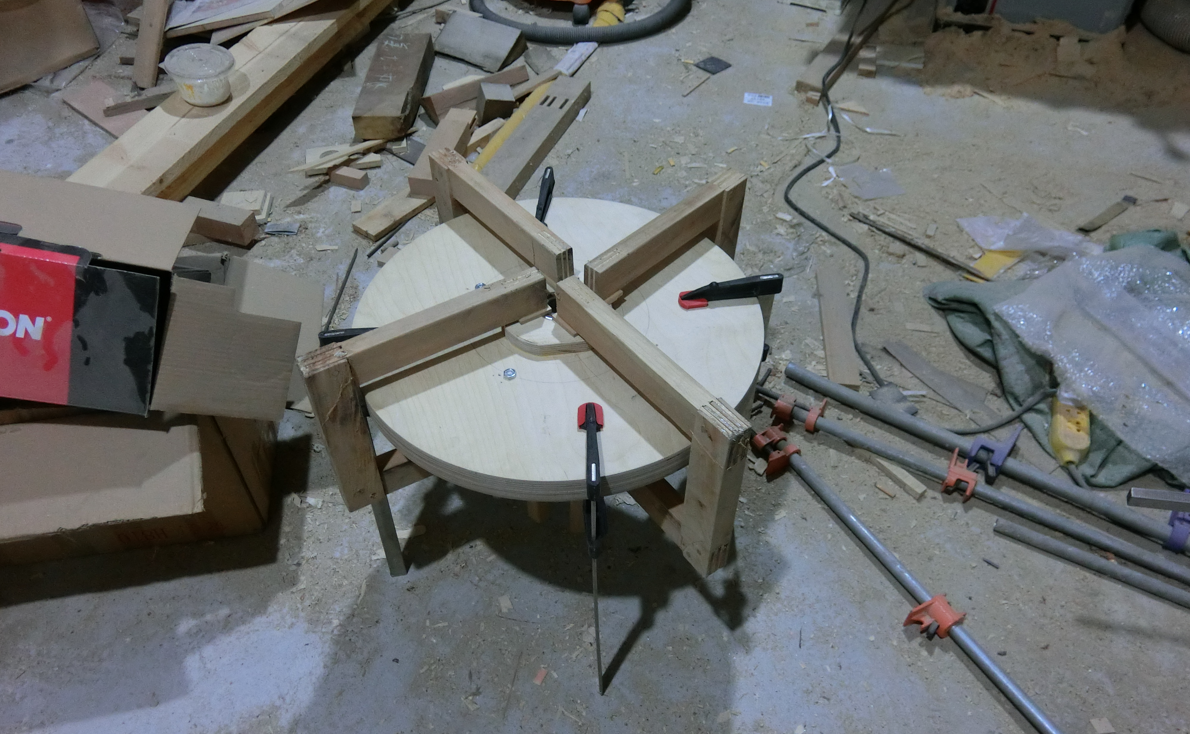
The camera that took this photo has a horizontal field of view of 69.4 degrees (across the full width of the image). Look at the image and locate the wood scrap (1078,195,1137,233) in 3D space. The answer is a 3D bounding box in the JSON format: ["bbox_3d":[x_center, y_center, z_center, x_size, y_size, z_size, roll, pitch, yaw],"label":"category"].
[{"bbox_3d":[1.152,-0.345,1.931,0.188,0.010,0.030,-31,53,-27],"label":"wood scrap"}]

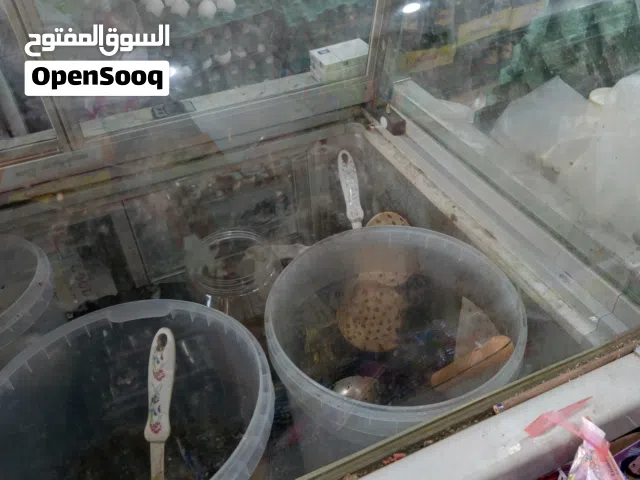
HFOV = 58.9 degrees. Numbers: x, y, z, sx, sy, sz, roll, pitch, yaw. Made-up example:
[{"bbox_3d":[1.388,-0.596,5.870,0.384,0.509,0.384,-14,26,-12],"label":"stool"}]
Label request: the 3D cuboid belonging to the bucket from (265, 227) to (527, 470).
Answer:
[{"bbox_3d":[0.095,0.180,0.750,0.300,0.285,0.300,-3,40,2],"label":"bucket"}]

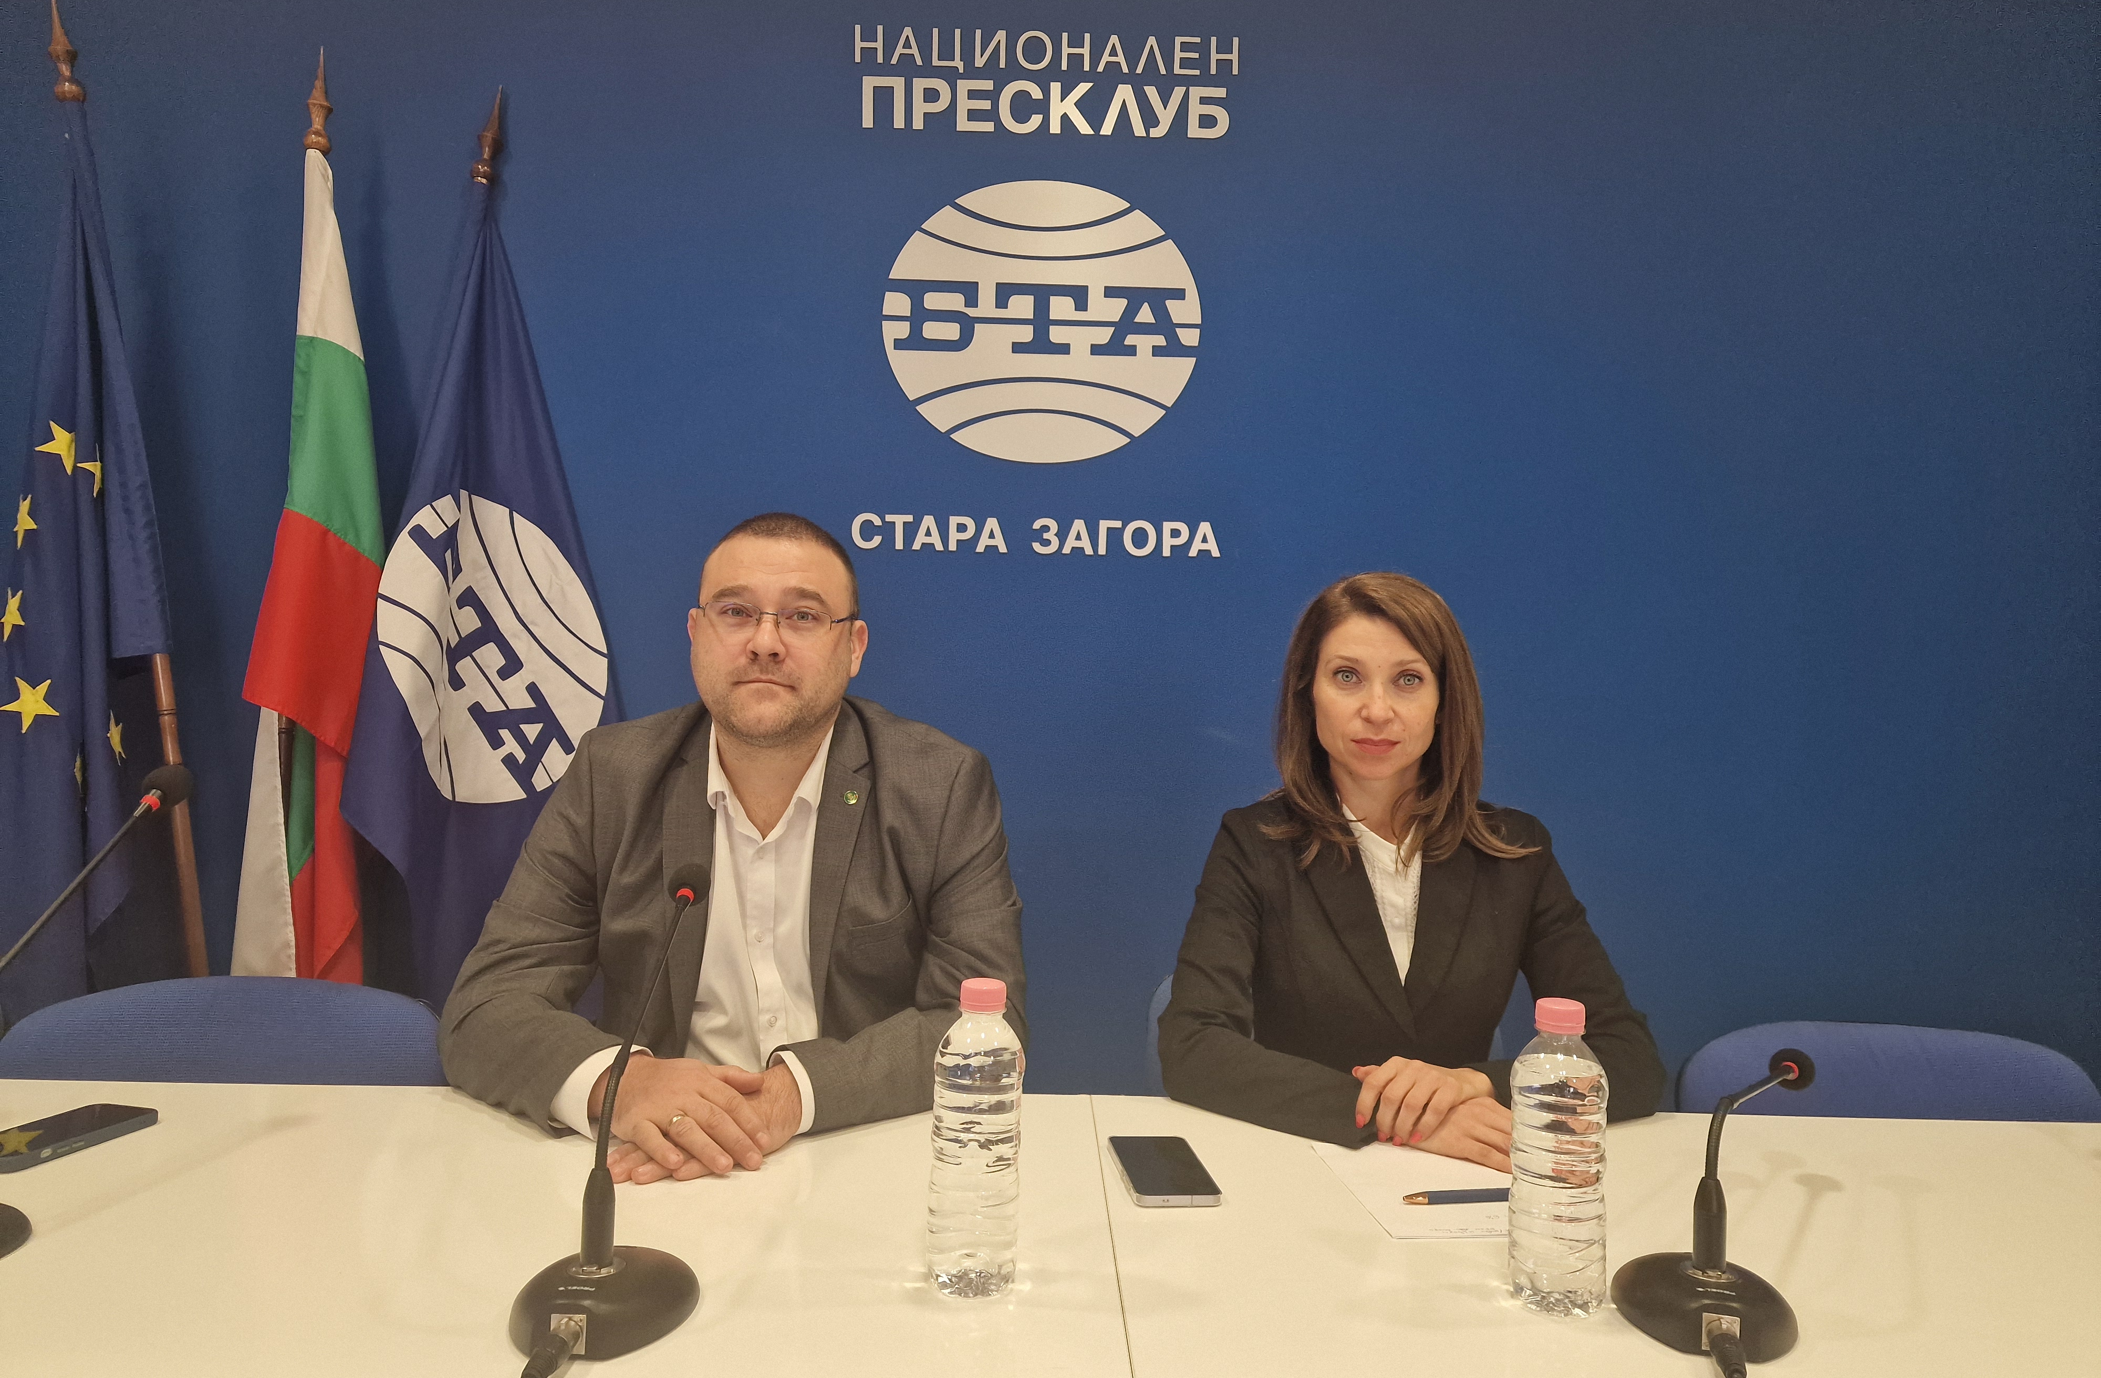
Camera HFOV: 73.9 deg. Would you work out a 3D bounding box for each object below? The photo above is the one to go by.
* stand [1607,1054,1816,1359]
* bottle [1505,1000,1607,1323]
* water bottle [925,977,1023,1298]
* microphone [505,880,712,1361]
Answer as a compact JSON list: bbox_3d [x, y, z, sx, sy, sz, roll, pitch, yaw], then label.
[{"bbox_3d":[0.480,0.354,1.005,0.130,0.150,0.270,1,0,35],"label":"stand"},{"bbox_3d":[0.355,0.322,0.975,0.065,0.208,0.065,1,0,0],"label":"bottle"},{"bbox_3d":[-0.050,0.311,0.984,0.065,0.209,0.065,1,0,0],"label":"water bottle"},{"bbox_3d":[-0.290,0.273,0.975,0.125,0.280,0.240,1,0,3],"label":"microphone"}]

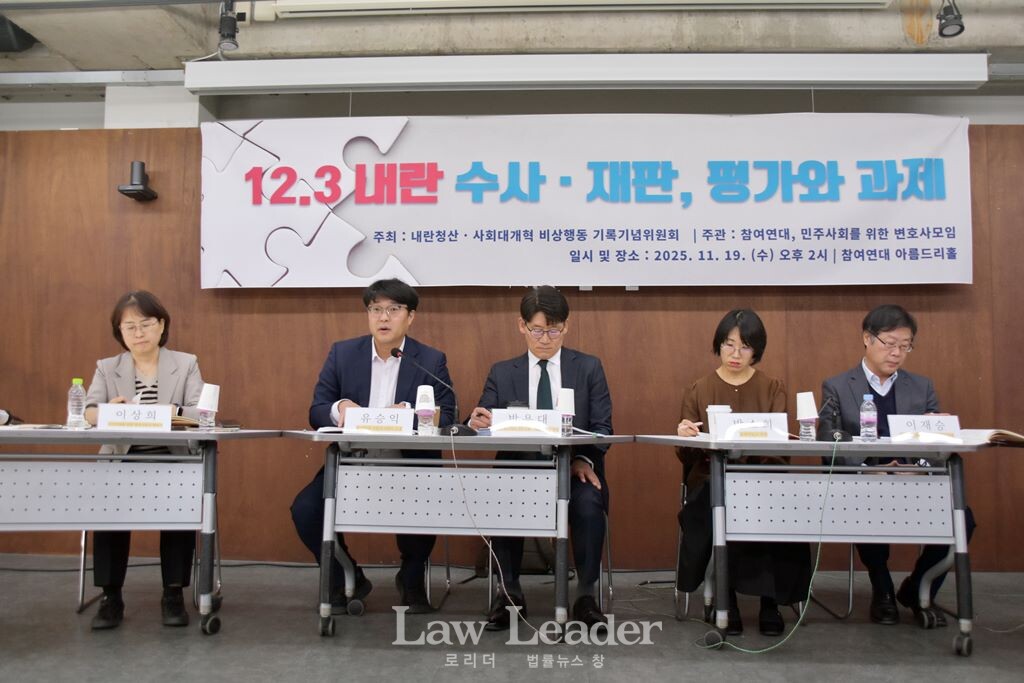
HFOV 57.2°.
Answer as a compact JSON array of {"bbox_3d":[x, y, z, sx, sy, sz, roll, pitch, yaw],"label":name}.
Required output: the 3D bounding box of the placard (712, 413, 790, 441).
[{"bbox_3d":[0.817,0.277,3.189,0.250,0.100,0.060,0,-5,2],"label":"placard"}]

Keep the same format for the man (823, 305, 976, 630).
[{"bbox_3d":[1.572,0.481,3.885,0.585,1.260,0.620,0,-5,4],"label":"man"}]

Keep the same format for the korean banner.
[{"bbox_3d":[0.361,-0.739,4.955,4.000,0.880,0.030,0,-5,3],"label":"korean banner"}]

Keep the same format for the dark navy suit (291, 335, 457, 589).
[{"bbox_3d":[-0.550,0.485,3.910,0.650,1.050,0.680,0,-4,7],"label":"dark navy suit"}]

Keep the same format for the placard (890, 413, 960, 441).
[{"bbox_3d":[1.467,0.308,3.330,0.247,0.090,0.070,0,-4,3],"label":"placard"}]

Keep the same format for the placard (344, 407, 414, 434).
[{"bbox_3d":[-0.483,0.291,3.420,0.248,0.090,0.070,0,-4,2],"label":"placard"}]

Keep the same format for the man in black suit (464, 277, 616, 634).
[{"bbox_3d":[0.120,0.429,3.858,0.601,1.330,0.720,0,-5,4],"label":"man in black suit"}]

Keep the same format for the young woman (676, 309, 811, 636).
[{"bbox_3d":[0.920,0.479,3.750,0.518,1.230,0.650,0,-5,4],"label":"young woman"}]

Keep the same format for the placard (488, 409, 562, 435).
[{"bbox_3d":[0.053,0.282,3.348,0.250,0.100,0.060,0,-5,4],"label":"placard"}]

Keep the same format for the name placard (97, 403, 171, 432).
[{"bbox_3d":[-1.360,0.277,3.390,0.250,0.095,0.070,2,-4,-13],"label":"name placard"}]

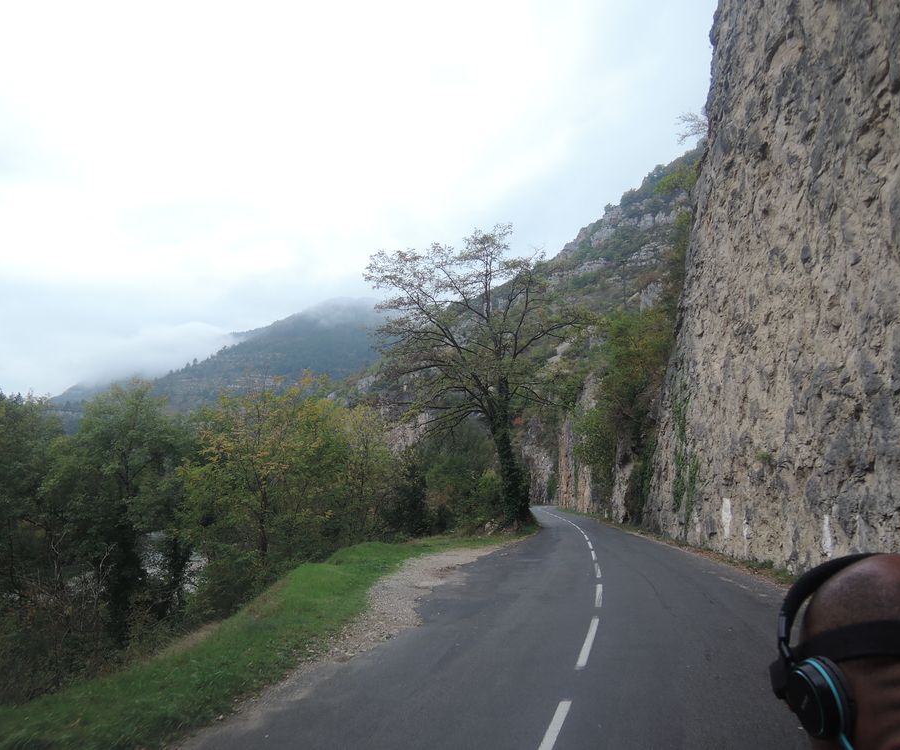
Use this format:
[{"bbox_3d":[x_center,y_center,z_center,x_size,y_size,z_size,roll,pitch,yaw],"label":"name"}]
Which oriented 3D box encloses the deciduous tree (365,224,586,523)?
[{"bbox_3d":[1.600,-0.200,43.200,14.000,18.600,13.000,0,-10,0],"label":"deciduous tree"}]

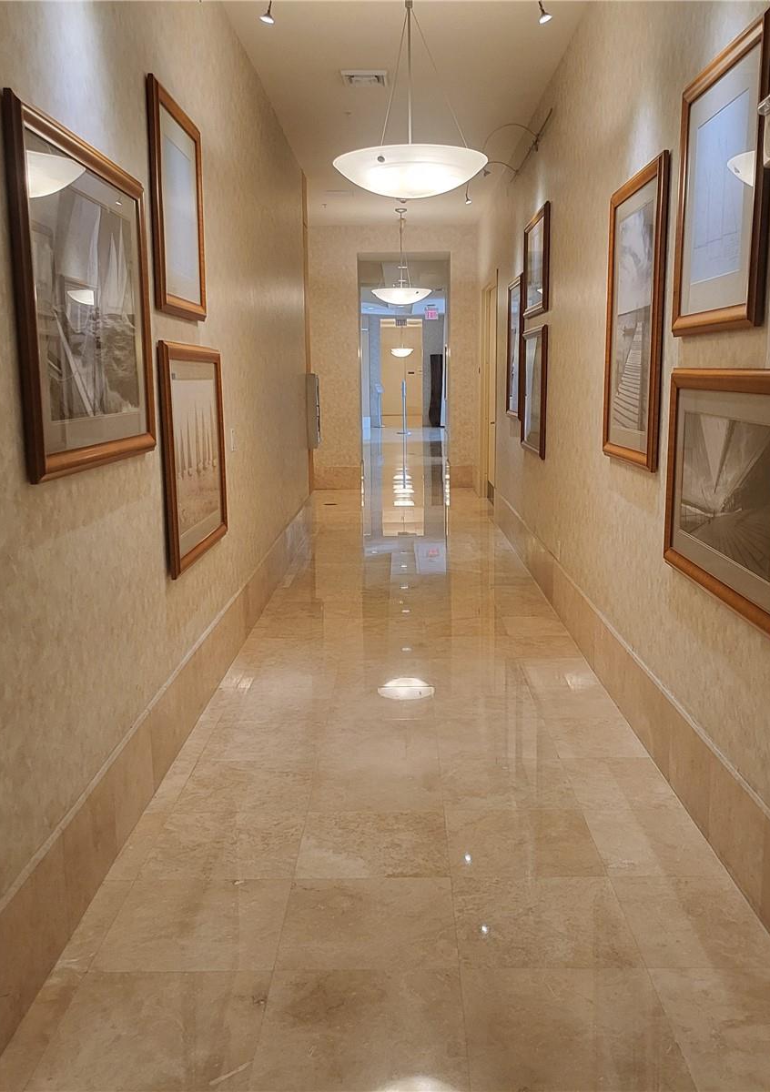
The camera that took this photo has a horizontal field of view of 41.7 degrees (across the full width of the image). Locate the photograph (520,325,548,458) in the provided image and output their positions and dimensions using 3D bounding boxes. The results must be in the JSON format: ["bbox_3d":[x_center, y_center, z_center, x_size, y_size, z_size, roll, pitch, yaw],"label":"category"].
[{"bbox_3d":[1.070,-1.116,7.305,0.042,0.887,1.103,0,10,1],"label":"photograph"}]

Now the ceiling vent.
[{"bbox_3d":[-0.124,-2.895,6.260,0.285,0.030,0.305,0,10,1],"label":"ceiling vent"}]

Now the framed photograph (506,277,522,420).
[{"bbox_3d":[1.090,-1.647,8.478,0.042,1.133,0.880,0,10,1],"label":"framed photograph"}]

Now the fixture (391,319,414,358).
[{"bbox_3d":[0.474,-5.650,27.519,0.630,1.050,0.630,0,10,1],"label":"fixture"}]

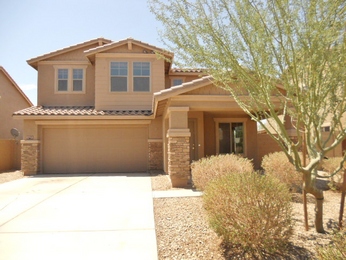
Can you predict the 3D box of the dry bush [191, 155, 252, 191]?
[{"bbox_3d":[1.659,1.359,9.006,2.110,1.078,1.800,0,-2,-4],"label":"dry bush"}]

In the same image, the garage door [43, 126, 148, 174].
[{"bbox_3d":[-3.647,0.982,12.779,4.869,2.173,0.100,0,-2,-4],"label":"garage door"}]

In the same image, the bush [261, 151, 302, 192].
[{"bbox_3d":[3.681,1.316,9.059,1.478,1.218,1.450,0,-2,-4],"label":"bush"}]

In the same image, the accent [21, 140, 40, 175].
[{"bbox_3d":[-6.386,1.254,12.263,0.759,1.552,0.500,0,-2,-4],"label":"accent"}]

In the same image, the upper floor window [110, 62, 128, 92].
[{"bbox_3d":[-2.568,-2.535,12.968,0.836,1.454,0.120,0,-2,-4],"label":"upper floor window"}]

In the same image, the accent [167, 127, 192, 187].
[{"bbox_3d":[0.176,0.909,8.851,0.703,1.838,0.680,0,-2,-4],"label":"accent"}]

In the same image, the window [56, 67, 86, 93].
[{"bbox_3d":[-5.107,-2.490,13.543,1.435,1.282,0.130,0,-2,-4],"label":"window"}]

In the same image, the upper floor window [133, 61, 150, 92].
[{"bbox_3d":[-1.519,-2.551,13.047,0.841,1.463,0.120,0,-2,-4],"label":"upper floor window"}]

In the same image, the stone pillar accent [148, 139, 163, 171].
[{"bbox_3d":[-0.805,1.190,12.714,0.668,1.482,0.500,0,-2,-4],"label":"stone pillar accent"}]

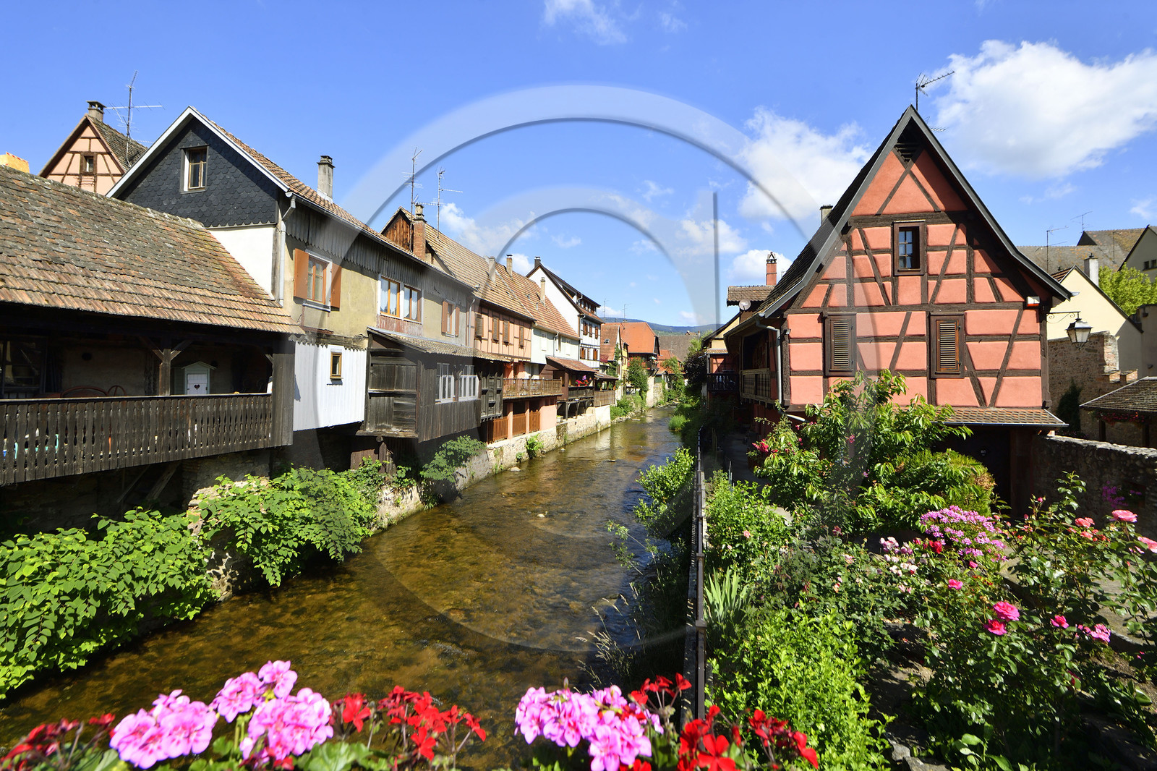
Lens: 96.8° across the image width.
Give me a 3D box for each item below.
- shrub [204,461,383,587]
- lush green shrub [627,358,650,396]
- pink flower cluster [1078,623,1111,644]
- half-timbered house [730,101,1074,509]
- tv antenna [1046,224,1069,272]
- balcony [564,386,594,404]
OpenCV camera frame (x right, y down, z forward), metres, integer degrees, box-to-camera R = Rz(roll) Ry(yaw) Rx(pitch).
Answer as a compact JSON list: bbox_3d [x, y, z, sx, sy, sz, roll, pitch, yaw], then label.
[{"bbox_3d":[-6.400,3.050,12.200,1.500,2.100,4.400,0,1,16],"label":"shrub"},{"bbox_3d":[7.850,-1.060,67.000,3.100,4.950,3.000,0,1,6],"label":"lush green shrub"},{"bbox_3d":[3.320,1.590,3.300,0.120,0.090,0.165,-1,1,-45],"label":"pink flower cluster"},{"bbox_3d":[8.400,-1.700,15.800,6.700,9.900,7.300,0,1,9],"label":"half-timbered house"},{"bbox_3d":[24.200,-6.900,26.000,0.650,2.400,1.000,1,0,-24],"label":"tv antenna"},{"bbox_3d":[-0.480,0.720,42.000,1.500,1.150,7.800,0,0,17],"label":"balcony"}]

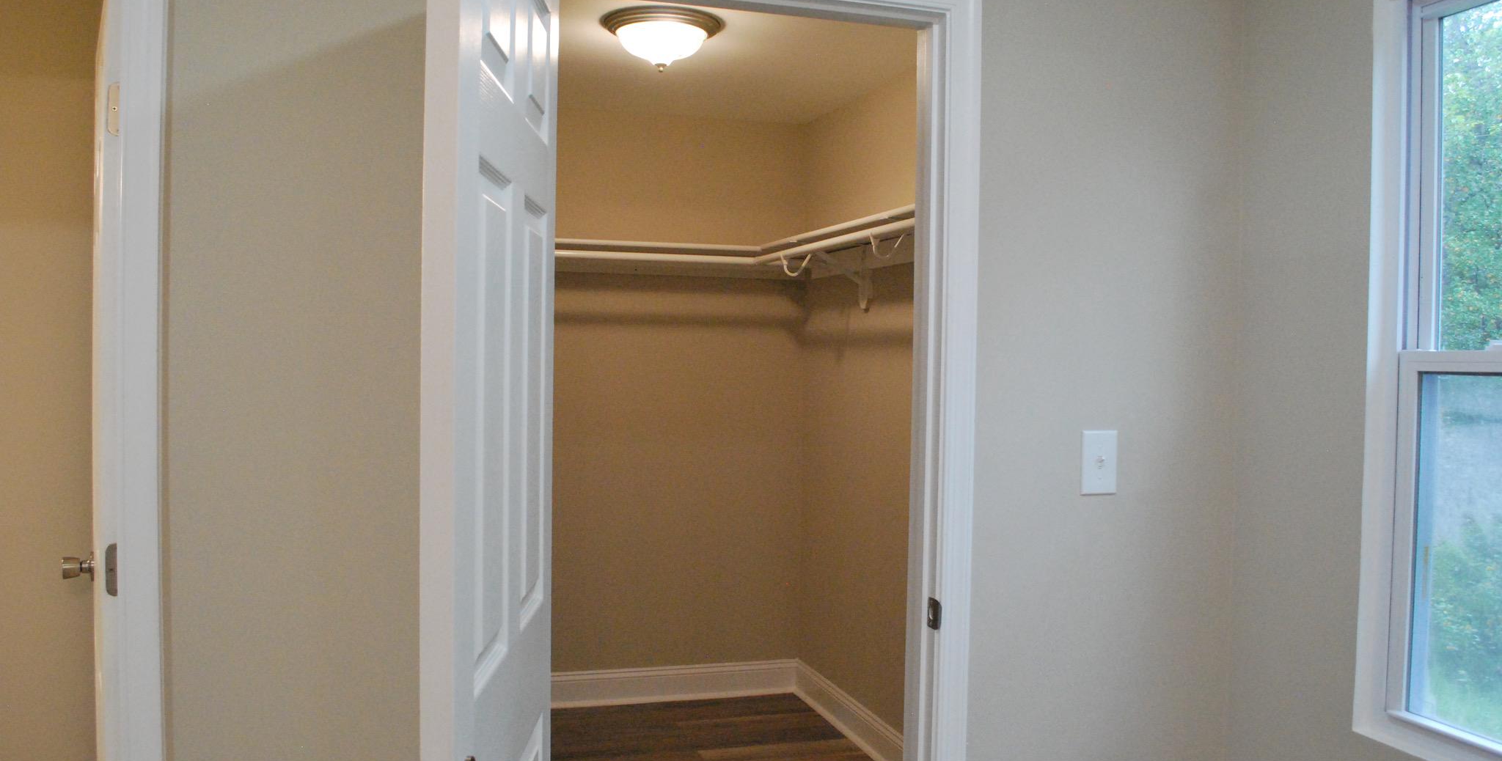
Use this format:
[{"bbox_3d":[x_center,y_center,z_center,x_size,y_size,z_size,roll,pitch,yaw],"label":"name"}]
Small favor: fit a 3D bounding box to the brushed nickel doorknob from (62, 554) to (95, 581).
[{"bbox_3d":[-1.426,0.396,2.389,0.061,0.062,0.062,0,2,-32],"label":"brushed nickel doorknob"}]

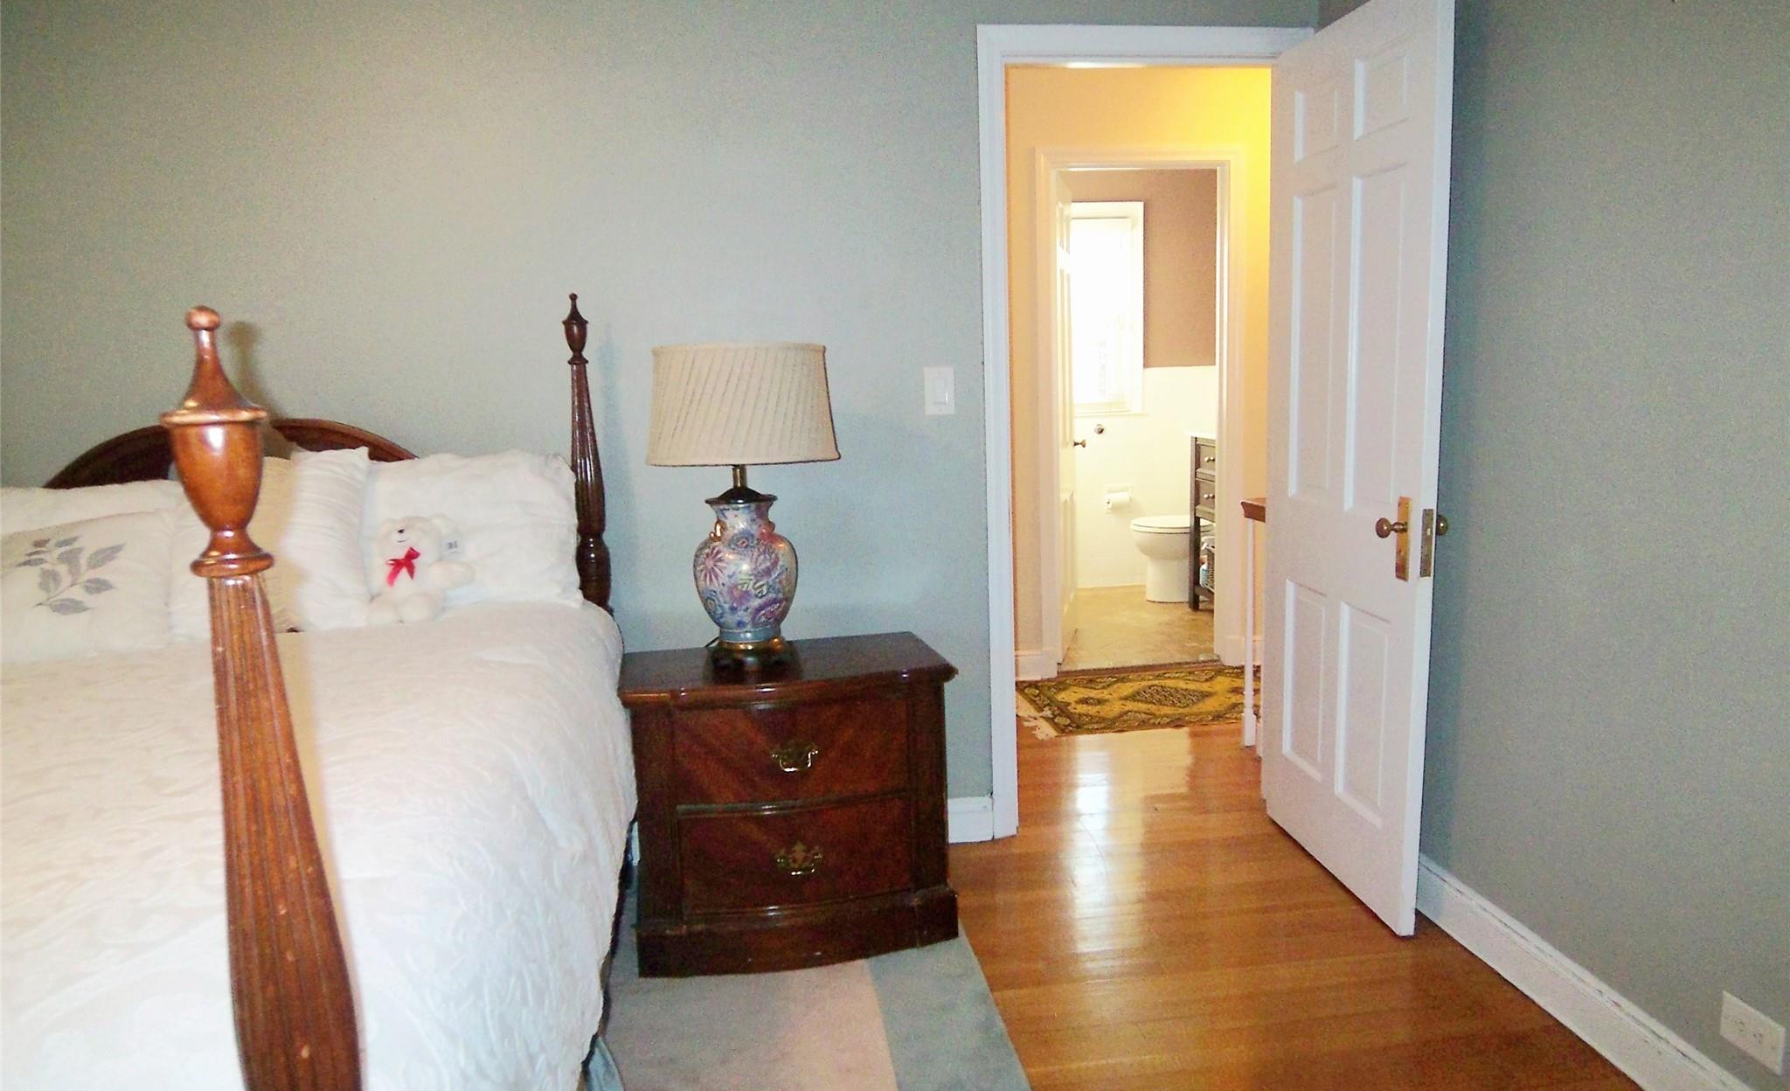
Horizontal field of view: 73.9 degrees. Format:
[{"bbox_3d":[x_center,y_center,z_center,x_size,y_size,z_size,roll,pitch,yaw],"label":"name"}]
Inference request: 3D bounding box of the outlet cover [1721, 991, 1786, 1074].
[{"bbox_3d":[1.298,0.738,1.804,0.010,0.074,0.114,-3,9,-8],"label":"outlet cover"}]

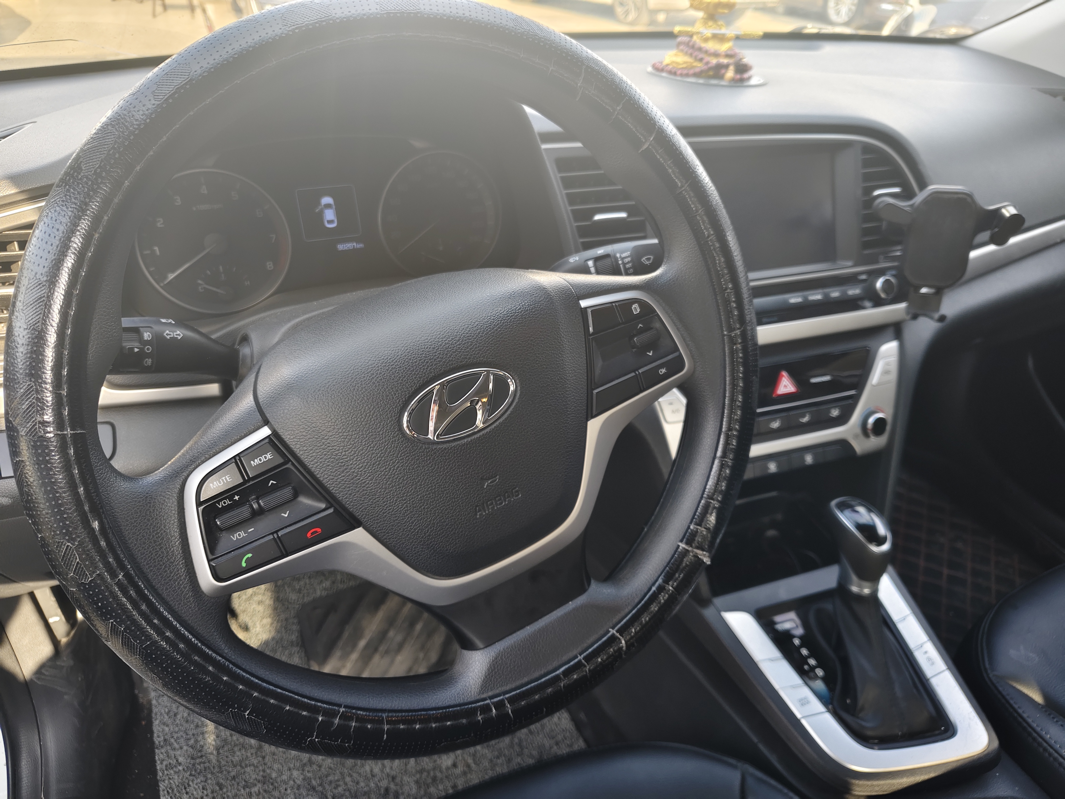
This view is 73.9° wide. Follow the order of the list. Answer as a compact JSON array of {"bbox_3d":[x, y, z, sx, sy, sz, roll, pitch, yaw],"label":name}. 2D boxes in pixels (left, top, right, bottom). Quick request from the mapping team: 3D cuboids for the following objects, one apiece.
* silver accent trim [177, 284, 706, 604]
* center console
[{"bbox_3d":[-0.030,0.038,0.392,0.296,0.137,0.050,-23,13,-22],"label":"silver accent trim"},{"bbox_3d":[0.268,0.040,0.627,0.410,0.465,0.460,-9,37,-21],"label":"center console"}]

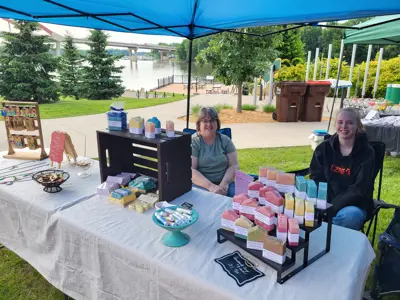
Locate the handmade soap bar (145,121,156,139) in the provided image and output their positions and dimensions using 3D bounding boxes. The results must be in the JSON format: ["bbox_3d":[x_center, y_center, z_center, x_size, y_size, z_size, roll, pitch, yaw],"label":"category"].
[{"bbox_3d":[-0.259,-0.107,1.541,0.031,0.084,0.068,-7,18,-25],"label":"handmade soap bar"}]

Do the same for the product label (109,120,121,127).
[{"bbox_3d":[-0.455,-0.139,1.600,0.069,0.033,0.002,3,17,12],"label":"product label"}]

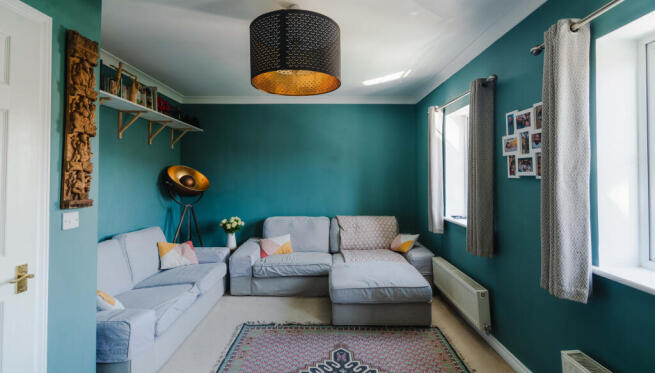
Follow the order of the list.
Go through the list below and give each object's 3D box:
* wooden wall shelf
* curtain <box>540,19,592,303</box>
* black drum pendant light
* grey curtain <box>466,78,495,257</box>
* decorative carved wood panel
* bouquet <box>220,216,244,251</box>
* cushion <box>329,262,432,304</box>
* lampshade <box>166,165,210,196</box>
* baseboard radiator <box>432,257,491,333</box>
[{"bbox_3d":[-1.913,-0.637,3.100,0.300,0.300,2.100,0,1,-1],"label":"wooden wall shelf"},{"bbox_3d":[1.222,-0.125,1.490,0.120,1.360,0.220,0,1,-1],"label":"curtain"},{"bbox_3d":[-0.213,-0.870,1.940,0.590,0.365,0.590,0,1,-1],"label":"black drum pendant light"},{"bbox_3d":[1.200,-0.148,2.270,0.110,1.340,0.220,0,1,-1],"label":"grey curtain"},{"bbox_3d":[-1.280,-0.335,1.510,0.060,0.870,0.155,0,1,-1],"label":"decorative carved wood panel"},{"bbox_3d":[-1.240,0.614,3.800,0.280,0.430,0.280,0,1,-1],"label":"bouquet"},{"bbox_3d":[0.491,0.955,2.980,0.920,0.180,0.740,0,1,-1],"label":"cushion"},{"bbox_3d":[-1.790,-0.075,3.720,0.500,0.270,0.510,47,26,25],"label":"lampshade"},{"bbox_3d":[1.199,0.947,2.700,0.100,0.310,0.950,0,1,-1],"label":"baseboard radiator"}]

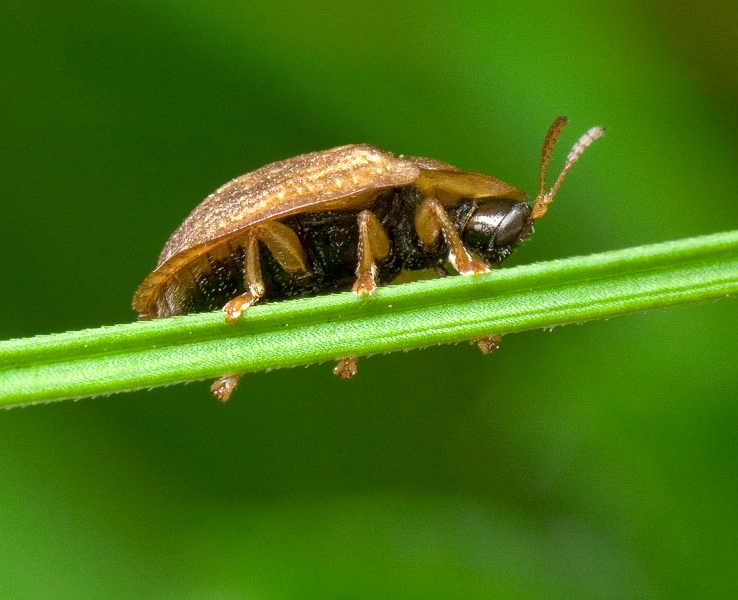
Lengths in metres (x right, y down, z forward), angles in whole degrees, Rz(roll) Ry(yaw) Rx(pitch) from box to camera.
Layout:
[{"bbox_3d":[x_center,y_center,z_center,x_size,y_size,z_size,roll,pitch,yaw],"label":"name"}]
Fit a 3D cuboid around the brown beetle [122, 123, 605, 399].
[{"bbox_3d":[0.000,-0.001,0.050,0.008,0.003,0.004,-10,-23,-4],"label":"brown beetle"}]

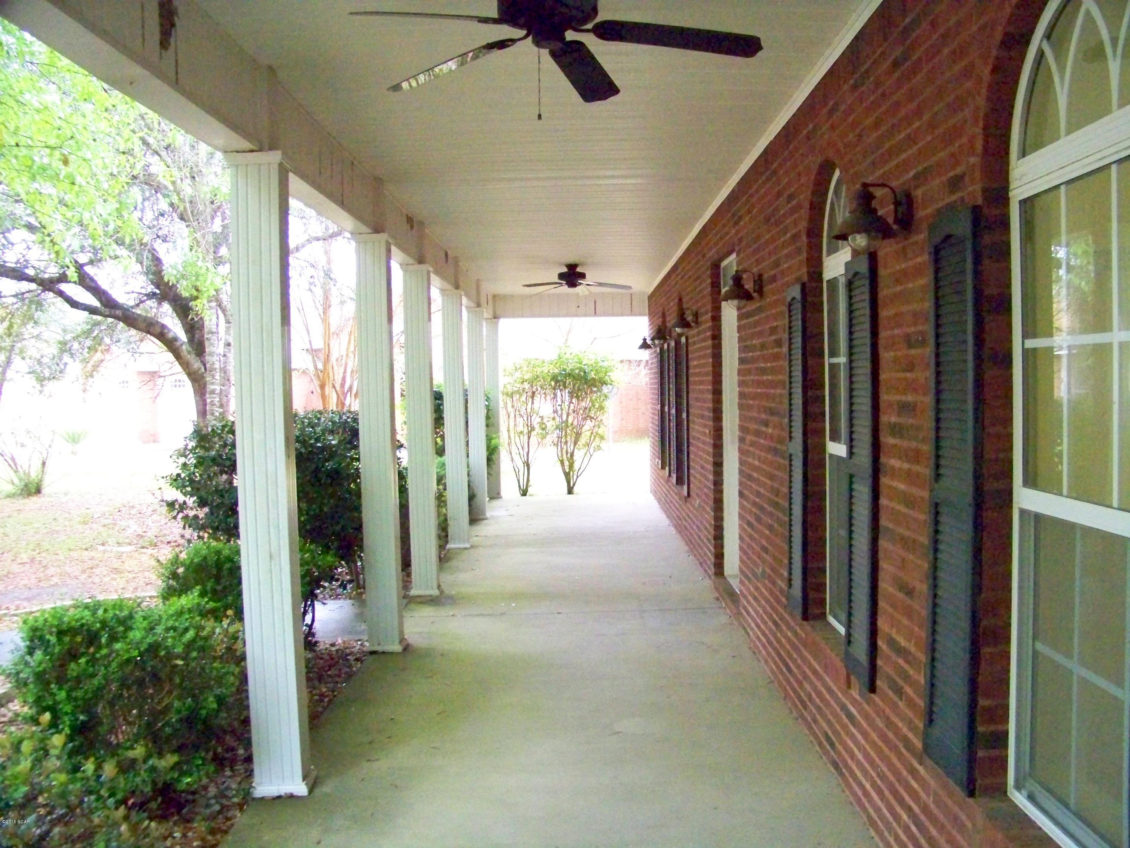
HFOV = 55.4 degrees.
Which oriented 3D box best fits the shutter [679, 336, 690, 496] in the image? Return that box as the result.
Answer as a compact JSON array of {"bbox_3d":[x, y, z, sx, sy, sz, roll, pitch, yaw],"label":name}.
[{"bbox_3d":[1.178,-0.078,10.566,0.045,1.570,0.350,-1,2,1],"label":"shutter"}]

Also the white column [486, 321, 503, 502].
[{"bbox_3d":[-1.055,-0.227,16.158,0.236,2.670,0.236,-1,2,1],"label":"white column"}]

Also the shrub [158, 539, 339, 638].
[{"bbox_3d":[-2.141,1.191,7.434,1.150,0.723,1.050,-1,2,1],"label":"shrub"}]

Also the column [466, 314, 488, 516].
[{"bbox_3d":[-1.107,-0.134,13.658,0.236,2.670,0.236,-1,2,1],"label":"column"}]

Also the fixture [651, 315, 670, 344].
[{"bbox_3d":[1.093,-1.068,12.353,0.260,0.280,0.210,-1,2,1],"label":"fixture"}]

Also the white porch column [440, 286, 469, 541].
[{"bbox_3d":[-1.137,-0.054,11.275,0.236,2.670,0.236,-1,2,1],"label":"white porch column"}]

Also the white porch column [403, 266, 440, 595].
[{"bbox_3d":[-1.167,0.045,8.808,0.236,2.670,0.236,-1,2,1],"label":"white porch column"}]

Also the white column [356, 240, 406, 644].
[{"bbox_3d":[-1.192,0.119,6.962,0.236,2.670,0.236,-1,2,1],"label":"white column"}]

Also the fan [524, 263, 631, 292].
[{"bbox_3d":[0.103,-1.620,11.944,1.270,0.340,1.270,-1,2,1],"label":"fan"}]

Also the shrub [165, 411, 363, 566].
[{"bbox_3d":[-2.434,0.692,9.169,1.700,1.533,1.400,-1,2,1],"label":"shrub"}]

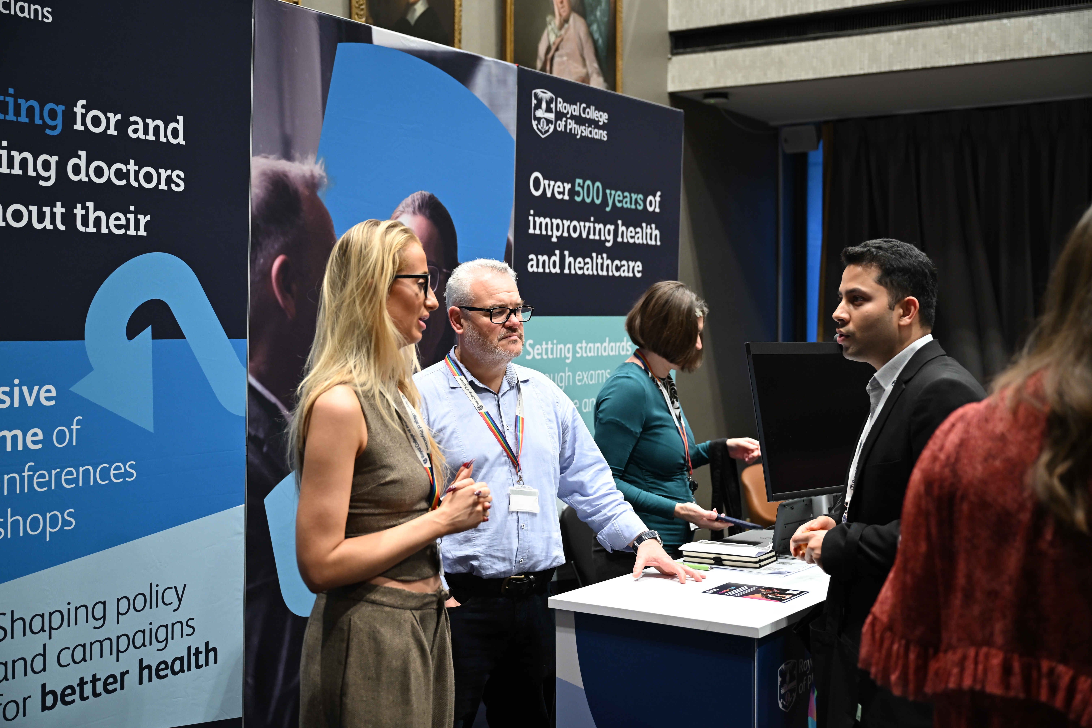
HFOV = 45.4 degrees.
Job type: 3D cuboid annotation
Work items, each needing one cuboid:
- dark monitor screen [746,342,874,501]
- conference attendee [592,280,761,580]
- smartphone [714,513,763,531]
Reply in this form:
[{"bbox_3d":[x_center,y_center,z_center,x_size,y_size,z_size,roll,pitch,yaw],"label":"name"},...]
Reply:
[{"bbox_3d":[0.758,0.144,3.461,0.620,0.395,0.050,-1,-9,-40],"label":"dark monitor screen"},{"bbox_3d":[0.369,0.624,3.622,0.460,1.700,0.480,0,2,18],"label":"conference attendee"},{"bbox_3d":[0.504,0.413,3.420,0.152,0.010,0.074,15,-4,17],"label":"smartphone"}]

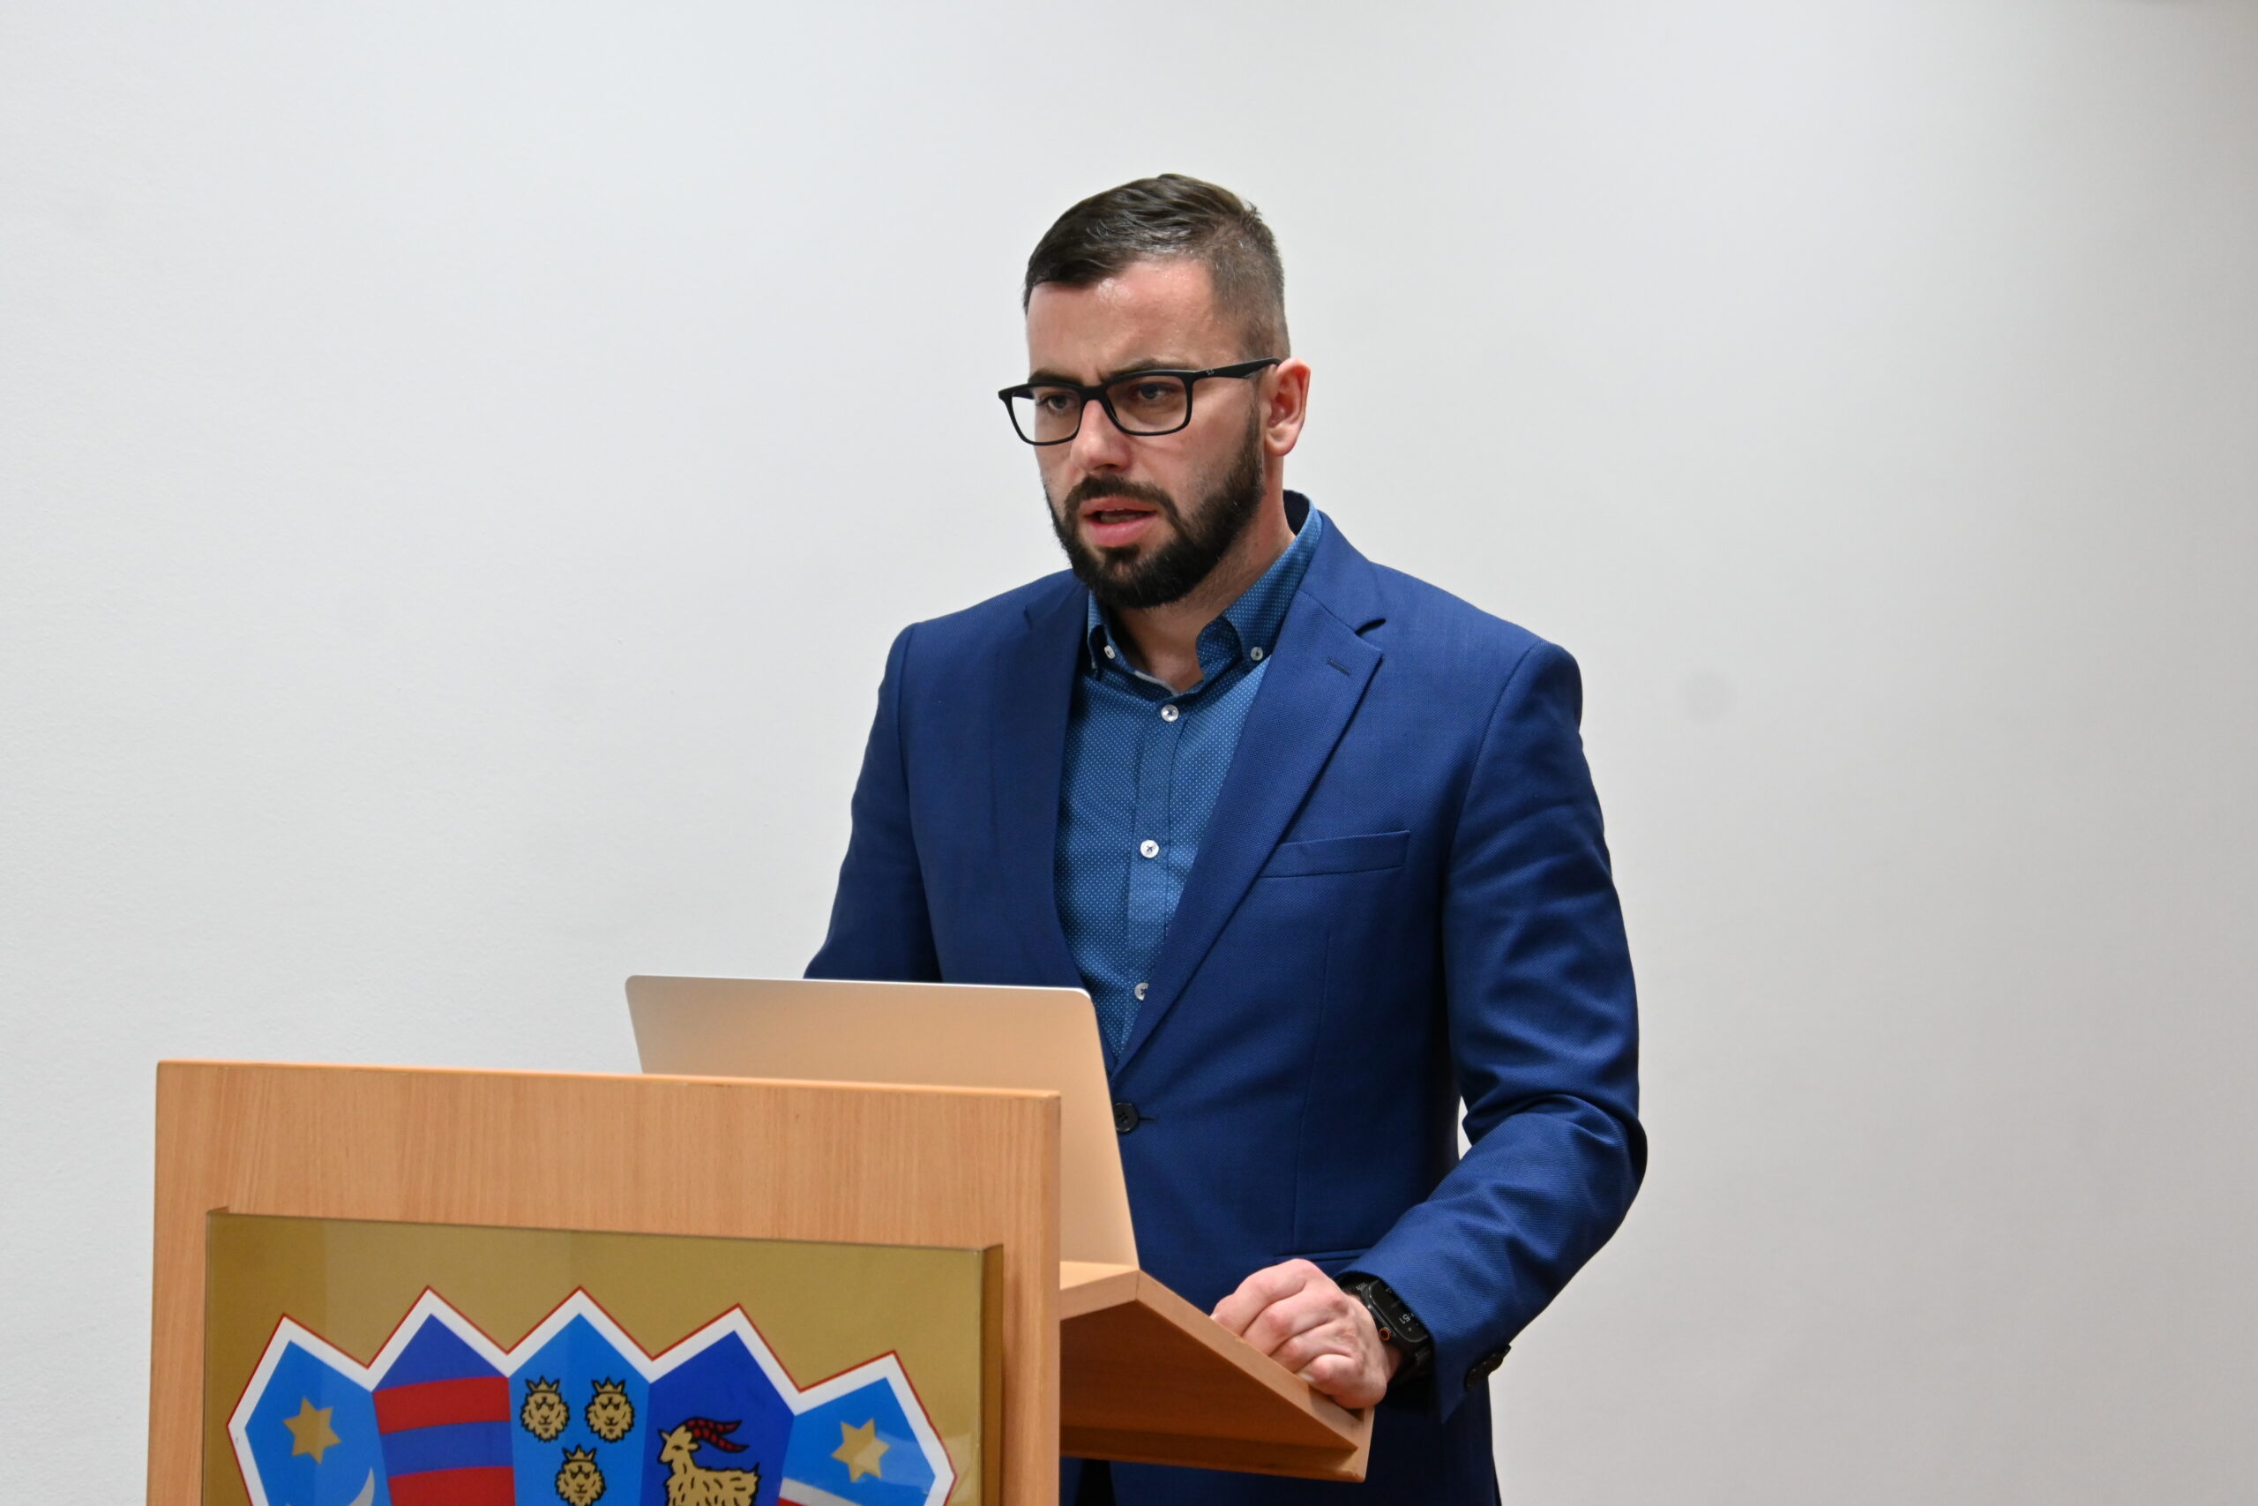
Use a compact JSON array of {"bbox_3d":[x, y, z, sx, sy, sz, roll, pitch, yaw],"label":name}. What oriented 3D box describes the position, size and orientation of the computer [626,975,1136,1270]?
[{"bbox_3d":[-0.107,0.274,3.149,0.308,0.207,0.334,1,-14,23],"label":"computer"}]

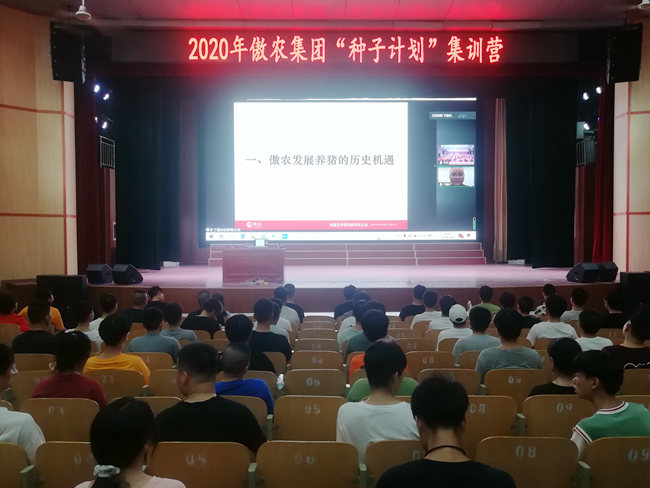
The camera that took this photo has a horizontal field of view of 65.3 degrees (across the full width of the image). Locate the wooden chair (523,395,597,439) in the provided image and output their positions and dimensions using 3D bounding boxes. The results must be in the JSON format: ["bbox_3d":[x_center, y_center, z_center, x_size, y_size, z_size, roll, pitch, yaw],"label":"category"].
[{"bbox_3d":[1.542,1.398,3.584,0.530,0.830,0.550,0,1,0],"label":"wooden chair"}]

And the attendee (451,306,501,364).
[{"bbox_3d":[1.494,1.237,5.173,0.490,1.265,0.720,0,2,0],"label":"attendee"}]

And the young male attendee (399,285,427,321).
[{"bbox_3d":[1.530,1.324,8.564,0.550,1.319,0.750,0,1,0],"label":"young male attendee"}]

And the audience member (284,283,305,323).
[{"bbox_3d":[-0.532,1.247,7.941,0.490,1.303,0.680,0,2,0],"label":"audience member"}]

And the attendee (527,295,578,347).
[{"bbox_3d":[2.623,1.240,6.126,0.550,1.313,0.750,0,1,0],"label":"attendee"}]

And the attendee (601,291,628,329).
[{"bbox_3d":[3.609,1.214,6.575,0.500,1.267,0.680,0,2,0],"label":"attendee"}]

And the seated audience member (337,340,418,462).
[{"bbox_3d":[0.298,1.143,2.816,0.470,1.320,0.720,0,2,0],"label":"seated audience member"}]

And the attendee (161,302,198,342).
[{"bbox_3d":[-1.642,1.250,5.862,0.490,1.225,0.680,0,2,0],"label":"attendee"}]

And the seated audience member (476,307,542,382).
[{"bbox_3d":[1.512,1.184,4.388,0.530,1.319,0.720,0,2,0],"label":"seated audience member"}]

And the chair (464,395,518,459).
[{"bbox_3d":[0.992,1.387,3.514,0.520,0.840,0.500,0,2,0],"label":"chair"}]

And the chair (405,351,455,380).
[{"bbox_3d":[1.027,1.454,5.185,0.530,0.830,0.500,0,1,0],"label":"chair"}]

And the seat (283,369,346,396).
[{"bbox_3d":[-0.079,1.434,4.372,0.530,0.830,0.500,0,1,0],"label":"seat"}]

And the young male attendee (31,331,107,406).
[{"bbox_3d":[-1.694,1.207,3.601,0.500,1.259,0.720,0,2,0],"label":"young male attendee"}]

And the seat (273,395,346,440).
[{"bbox_3d":[-0.088,1.391,3.514,0.520,0.840,0.500,0,2,0],"label":"seat"}]

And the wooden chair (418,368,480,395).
[{"bbox_3d":[0.984,1.406,4.251,0.520,0.850,0.540,0,2,0],"label":"wooden chair"}]

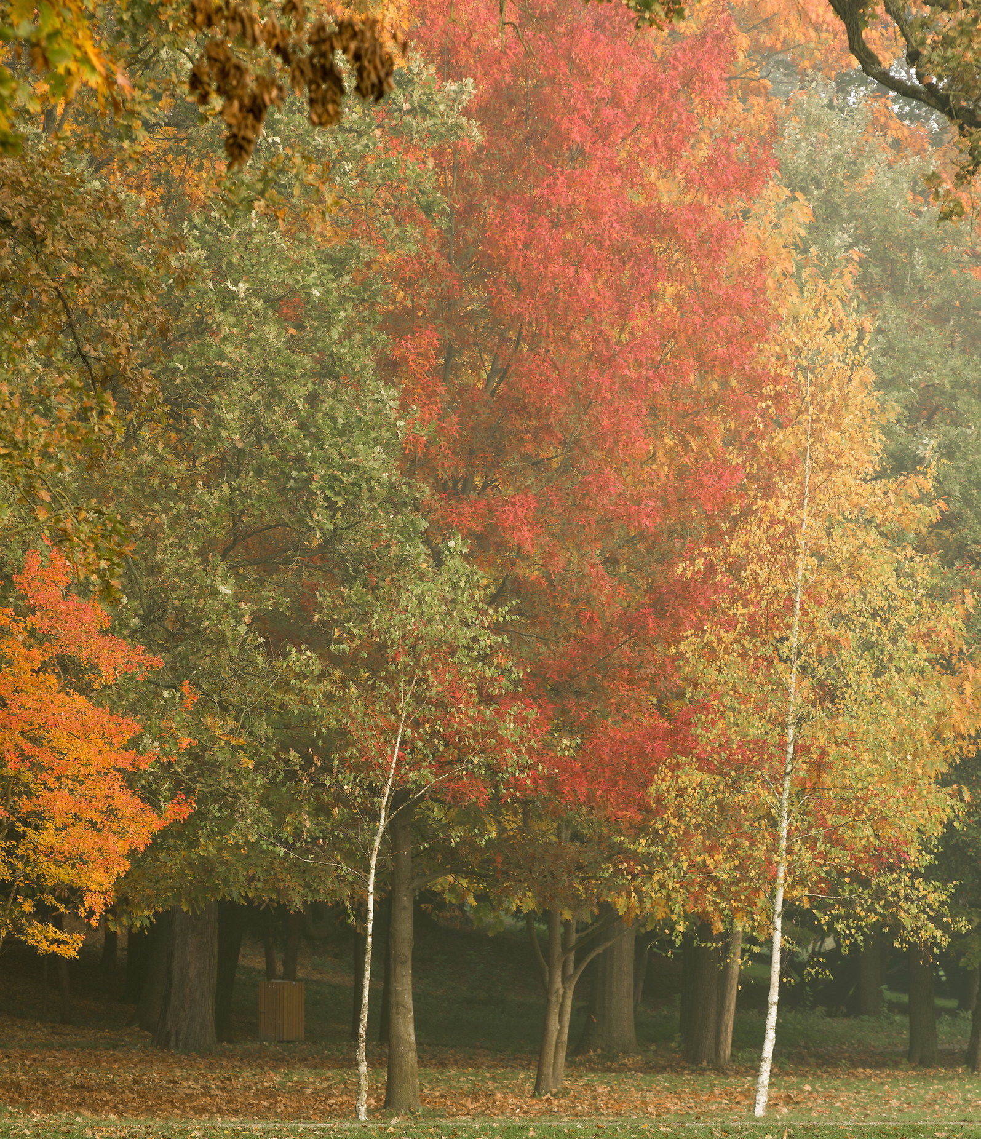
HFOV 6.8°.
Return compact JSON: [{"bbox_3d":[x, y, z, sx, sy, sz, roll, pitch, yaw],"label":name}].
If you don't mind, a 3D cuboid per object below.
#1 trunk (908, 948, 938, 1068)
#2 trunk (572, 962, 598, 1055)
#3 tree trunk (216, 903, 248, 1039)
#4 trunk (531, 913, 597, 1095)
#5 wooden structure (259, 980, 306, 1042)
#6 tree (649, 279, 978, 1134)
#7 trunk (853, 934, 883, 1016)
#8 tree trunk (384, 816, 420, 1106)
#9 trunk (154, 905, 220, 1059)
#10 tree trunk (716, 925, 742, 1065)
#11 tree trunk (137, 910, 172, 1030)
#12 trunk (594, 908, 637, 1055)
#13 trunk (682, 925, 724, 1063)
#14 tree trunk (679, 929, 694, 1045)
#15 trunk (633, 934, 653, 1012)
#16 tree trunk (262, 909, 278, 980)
[{"bbox_3d":[5.584,5.599,107.000,0.373,1.640,0.358,0,-3,0],"label":"trunk"},{"bbox_3d":[1.507,6.708,128.000,0.482,1.623,0.482,0,-3,0],"label":"trunk"},{"bbox_3d":[-4.314,6.673,137.000,0.535,2.329,0.535,0,-3,0],"label":"tree trunk"},{"bbox_3d":[0.981,5.787,110.000,0.889,2.422,0.533,0,-3,0],"label":"trunk"},{"bbox_3d":[-3.229,6.823,128.000,0.713,0.945,0.696,0,-3,0],"label":"wooden structure"},{"bbox_3d":[3.188,1.257,82.000,3.200,8.262,3.028,0,-3,0],"label":"tree"},{"bbox_3d":[6.536,6.985,143.000,0.498,1.594,0.498,0,-3,0],"label":"trunk"},{"bbox_3d":[-0.896,3.915,83.000,0.324,3.054,0.301,0,-3,0],"label":"tree trunk"},{"bbox_3d":[-4.247,5.657,115.000,0.865,2.163,0.801,0,-3,0],"label":"trunk"},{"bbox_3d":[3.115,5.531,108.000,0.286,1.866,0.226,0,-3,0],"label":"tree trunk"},{"bbox_3d":[-5.524,6.643,136.000,0.625,2.009,0.625,0,-3,0],"label":"tree trunk"},{"bbox_3d":[1.746,5.747,116.000,0.598,2.101,0.566,0,-3,0],"label":"trunk"},{"bbox_3d":[3.179,6.351,124.000,0.622,2.108,0.622,0,-3,0],"label":"trunk"},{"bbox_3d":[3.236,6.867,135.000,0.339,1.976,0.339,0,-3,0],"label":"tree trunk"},{"bbox_3d":[2.917,7.696,158.000,0.318,1.497,0.270,0,-3,0],"label":"trunk"},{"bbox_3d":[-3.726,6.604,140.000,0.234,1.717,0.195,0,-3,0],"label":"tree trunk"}]

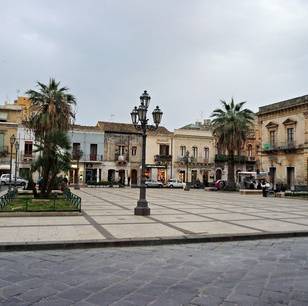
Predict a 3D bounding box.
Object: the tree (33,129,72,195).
[{"bbox_3d":[-5.564,0.559,16.919,2.200,3.750,2.200,3,-4,-20],"label":"tree"}]

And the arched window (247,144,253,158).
[{"bbox_3d":[17.880,-0.316,56.947,1.100,2.500,0.300,3,-5,-19],"label":"arched window"}]

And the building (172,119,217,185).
[{"bbox_3d":[5.912,0.778,61.558,8.600,11.800,10.000,3,-4,-20],"label":"building"}]

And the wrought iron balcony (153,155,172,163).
[{"bbox_3d":[1.604,0.976,50.677,2.700,1.300,0.900,3,-5,-19],"label":"wrought iron balcony"}]

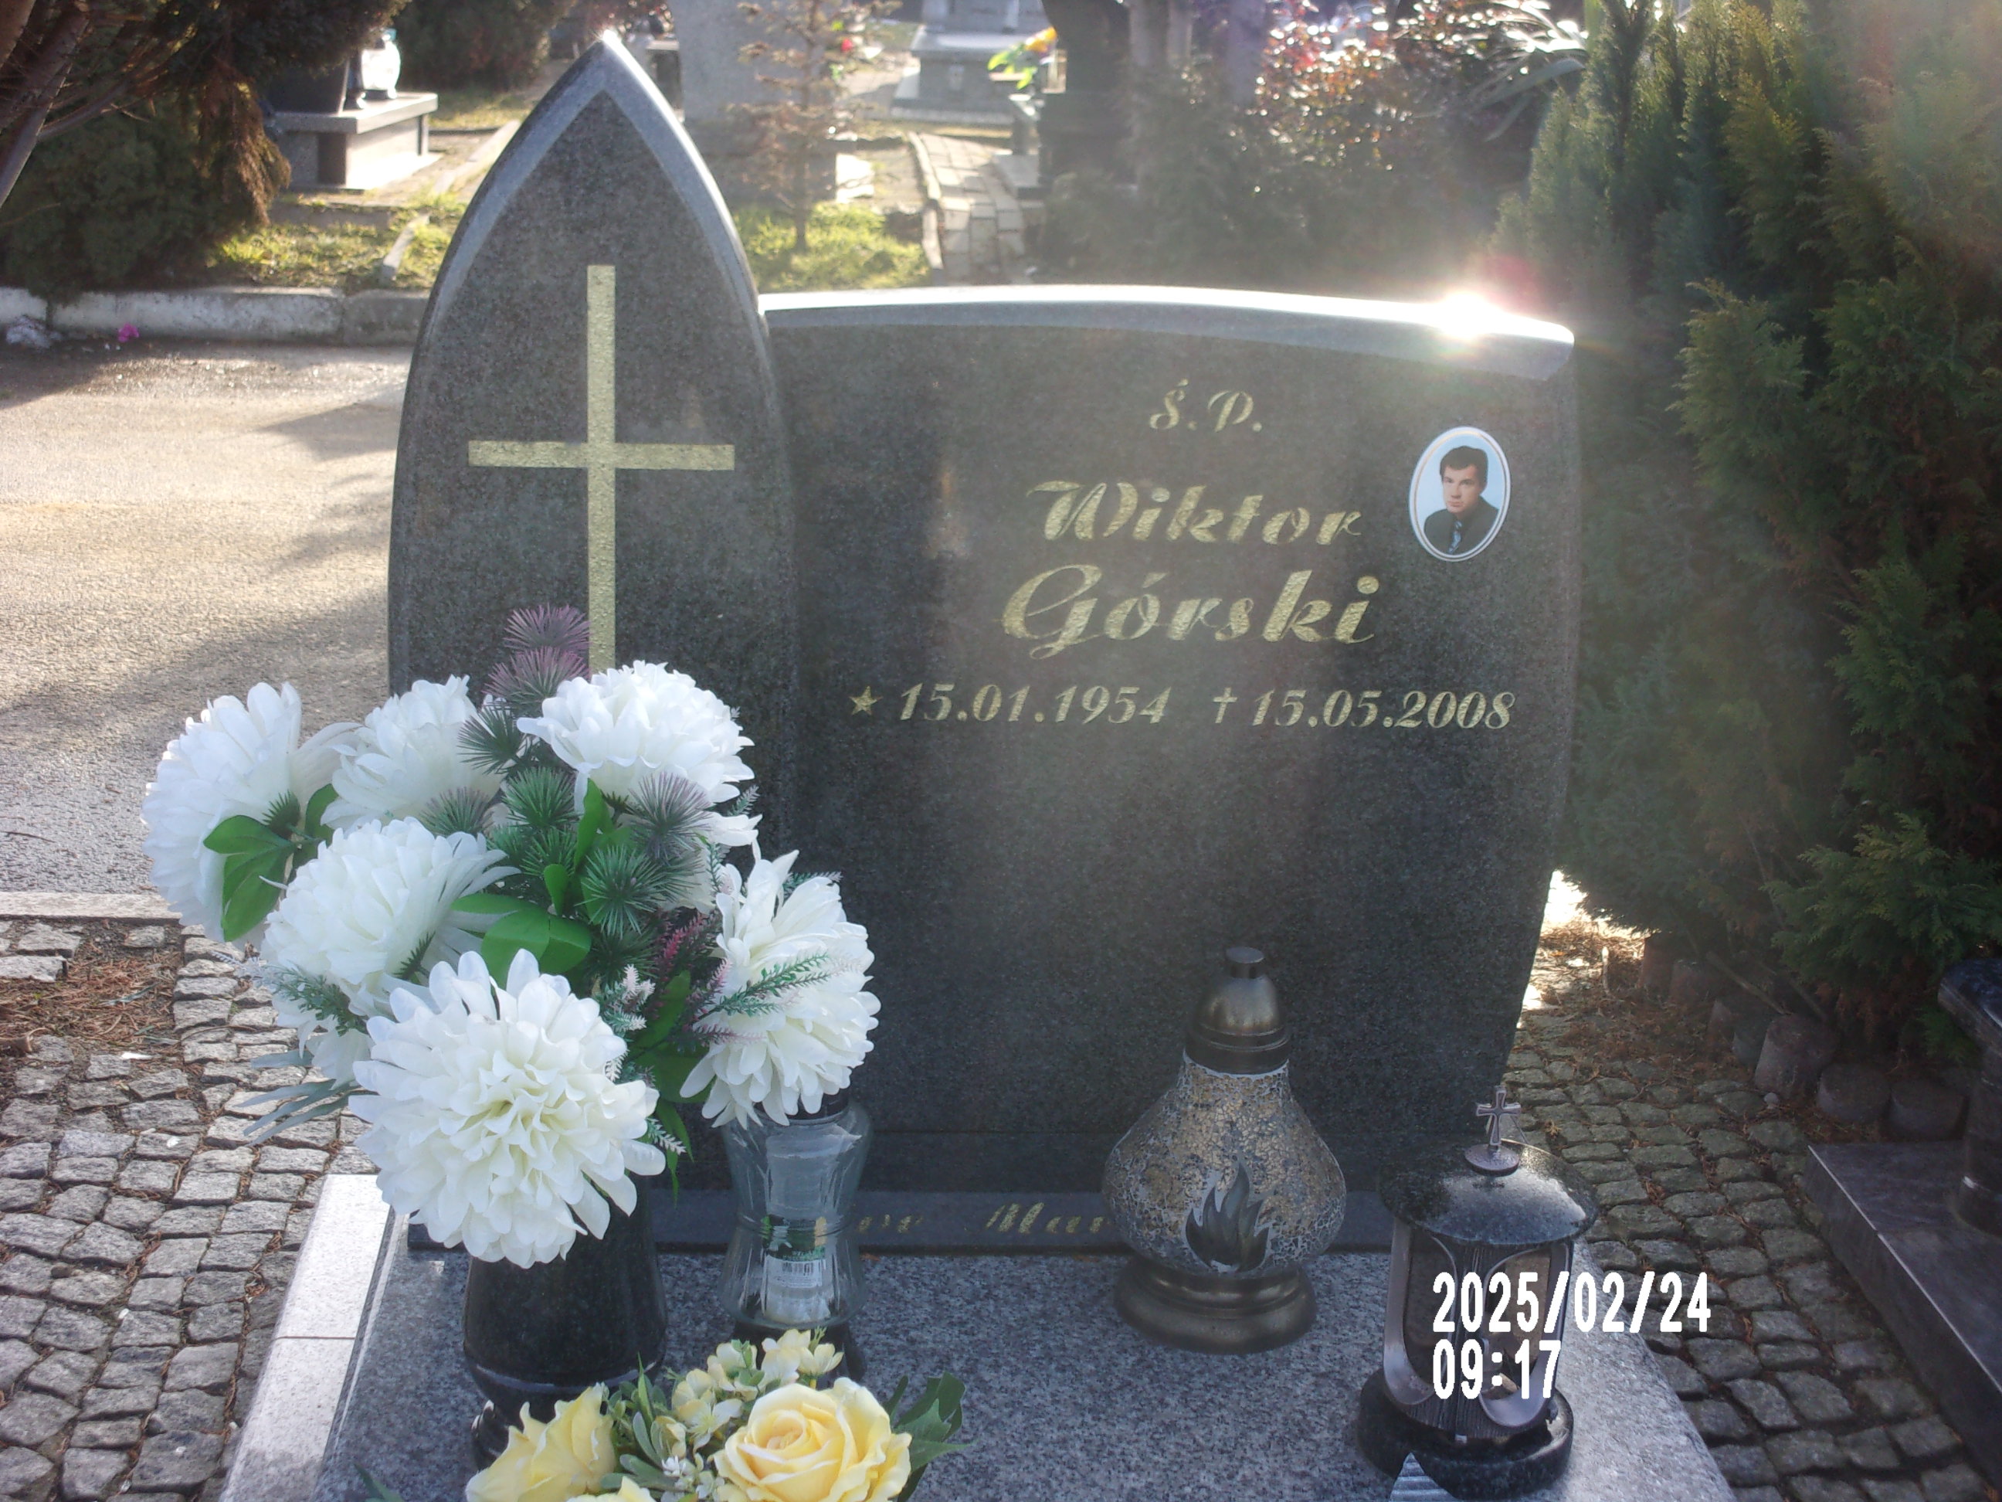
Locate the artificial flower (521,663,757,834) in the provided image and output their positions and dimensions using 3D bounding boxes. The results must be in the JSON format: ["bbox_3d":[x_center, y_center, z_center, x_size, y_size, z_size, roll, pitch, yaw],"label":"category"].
[{"bbox_3d":[-0.265,-0.004,2.220,0.180,0.120,0.175,11,6,-8],"label":"artificial flower"}]

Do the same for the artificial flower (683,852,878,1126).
[{"bbox_3d":[-0.157,0.170,2.190,0.113,0.186,0.165,8,17,31],"label":"artificial flower"}]

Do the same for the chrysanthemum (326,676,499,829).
[{"bbox_3d":[-0.443,0.004,2.310,0.155,0.122,0.155,-15,-3,0],"label":"chrysanthemum"}]

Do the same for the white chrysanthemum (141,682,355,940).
[{"bbox_3d":[-0.556,0.044,2.250,0.115,0.178,0.163,5,16,25],"label":"white chrysanthemum"}]

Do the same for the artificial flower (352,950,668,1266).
[{"bbox_3d":[-0.330,0.240,2.060,0.208,0.208,0.120,0,-6,-8],"label":"artificial flower"}]

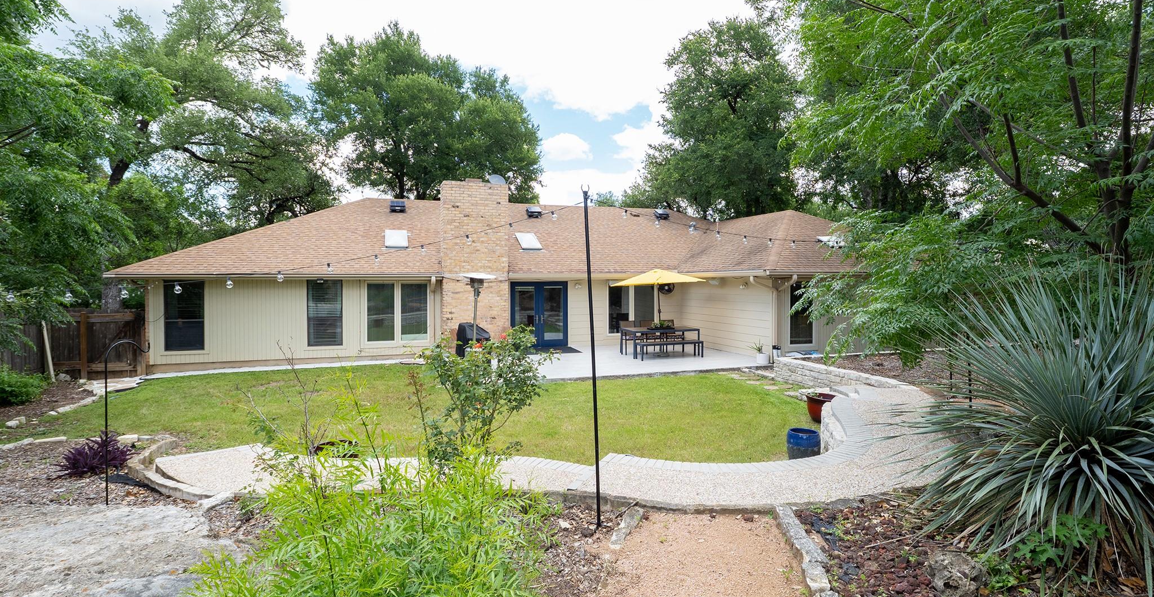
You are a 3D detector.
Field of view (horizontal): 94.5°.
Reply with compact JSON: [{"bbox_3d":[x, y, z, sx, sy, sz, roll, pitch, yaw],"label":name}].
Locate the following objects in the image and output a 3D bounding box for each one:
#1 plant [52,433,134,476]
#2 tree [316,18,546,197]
[{"bbox_3d":[-4.340,1.375,4.800,0.640,0.370,0.600,-2,2,-42],"label":"plant"},{"bbox_3d":[-8.800,-7.300,31.000,12.800,16.200,12.000,0,2,0],"label":"tree"}]

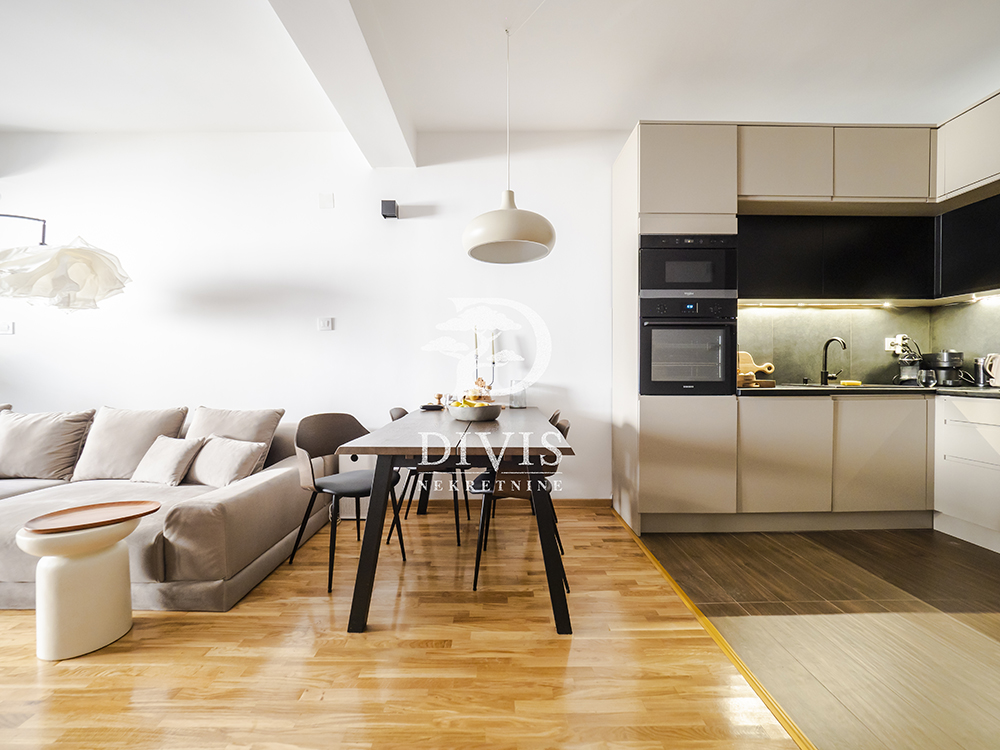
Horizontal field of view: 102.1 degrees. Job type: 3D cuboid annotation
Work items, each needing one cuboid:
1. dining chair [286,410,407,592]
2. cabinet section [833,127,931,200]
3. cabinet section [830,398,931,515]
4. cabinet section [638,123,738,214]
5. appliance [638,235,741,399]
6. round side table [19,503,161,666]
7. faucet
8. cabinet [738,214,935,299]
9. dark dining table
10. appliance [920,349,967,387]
[{"bbox_3d":[-0.795,0.589,2.105,0.510,0.770,0.480,0,0,41],"label":"dining chair"},{"bbox_3d":[2.352,-1.304,2.761,0.601,0.468,0.530,0,1,-1],"label":"cabinet section"},{"bbox_3d":[2.357,0.488,2.778,0.601,0.716,0.530,0,1,-1],"label":"cabinet section"},{"bbox_3d":[1.133,-1.244,2.723,0.600,0.557,0.550,0,0,-2],"label":"cabinet section"},{"bbox_3d":[1.133,-0.363,2.718,0.597,0.981,0.540,0,0,-2],"label":"appliance"},{"bbox_3d":[-1.530,0.749,1.515,0.370,0.450,0.370,0,0,0],"label":"round side table"},{"bbox_3d":[2.389,-0.093,2.845,0.125,0.344,0.205,0,1,-1],"label":"faucet"},{"bbox_3d":[2.197,-0.792,2.875,1.492,0.558,0.306,0,1,-1],"label":"cabinet"},{"bbox_3d":[-0.148,0.621,2.215,0.870,0.745,1.600,0,0,0],"label":"dark dining table"},{"bbox_3d":[3.000,-0.042,2.750,0.180,0.240,0.250,0,0,36],"label":"appliance"}]

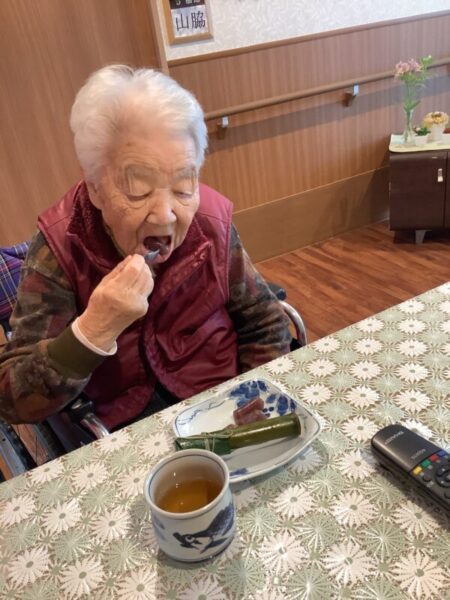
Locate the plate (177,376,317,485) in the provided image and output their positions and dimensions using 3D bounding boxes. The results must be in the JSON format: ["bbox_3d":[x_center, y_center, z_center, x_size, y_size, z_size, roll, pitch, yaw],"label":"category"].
[{"bbox_3d":[0.020,0.154,0.608,0.144,0.029,0.147,-20,29,-22],"label":"plate"}]

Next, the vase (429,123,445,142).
[{"bbox_3d":[1.027,-0.810,2.601,0.067,0.078,0.067,5,29,25],"label":"vase"}]

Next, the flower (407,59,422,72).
[{"bbox_3d":[0.878,-1.087,2.490,0.063,0.060,0.060,5,29,25],"label":"flower"}]

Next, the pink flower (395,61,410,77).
[{"bbox_3d":[0.827,-1.079,2.508,0.066,0.063,0.061,5,29,25],"label":"pink flower"}]

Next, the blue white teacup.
[{"bbox_3d":[-0.030,0.194,0.506,0.082,0.064,0.082,-7,26,3],"label":"blue white teacup"}]

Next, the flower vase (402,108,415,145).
[{"bbox_3d":[0.897,-0.845,2.621,0.051,0.157,0.051,5,29,25],"label":"flower vase"}]

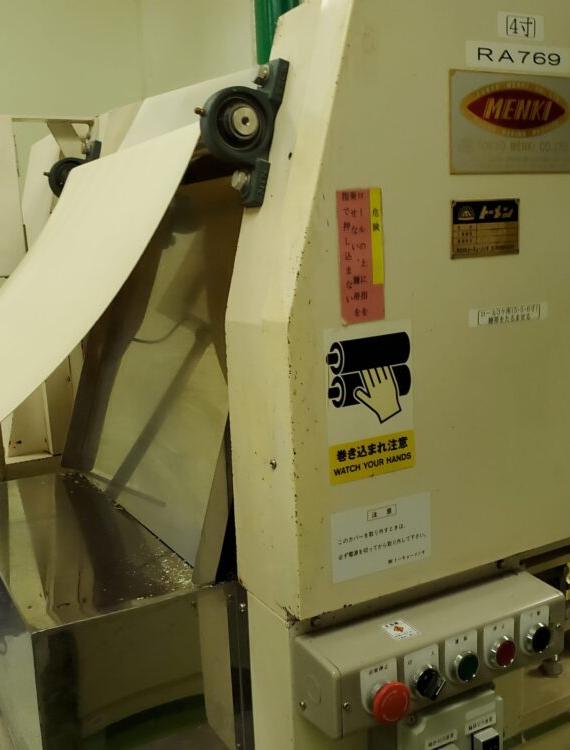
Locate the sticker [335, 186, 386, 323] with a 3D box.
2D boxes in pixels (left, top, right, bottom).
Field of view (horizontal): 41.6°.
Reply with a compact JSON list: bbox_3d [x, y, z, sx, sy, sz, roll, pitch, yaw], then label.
[{"bbox_3d":[0.074,-0.112,0.713,0.049,0.124,0.002,-9,12,-26],"label":"sticker"}]

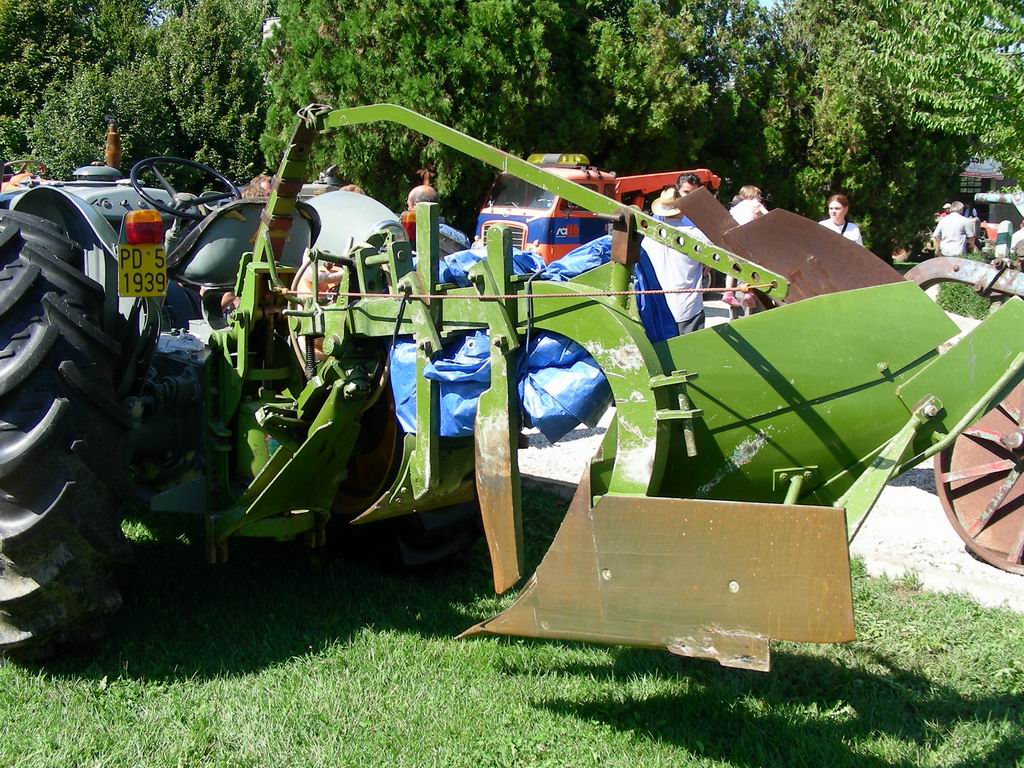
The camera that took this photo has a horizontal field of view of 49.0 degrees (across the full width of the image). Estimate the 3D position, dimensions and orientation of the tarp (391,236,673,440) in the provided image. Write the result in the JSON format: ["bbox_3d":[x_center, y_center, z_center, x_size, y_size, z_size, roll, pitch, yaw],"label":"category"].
[{"bbox_3d":[0.051,-0.126,3.100,0.800,0.520,0.360,6,11,35],"label":"tarp"}]

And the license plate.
[{"bbox_3d":[-1.167,-0.360,3.550,0.165,0.165,0.012,-8,12,-41],"label":"license plate"}]

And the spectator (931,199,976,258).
[{"bbox_3d":[6.402,-1.878,16.407,0.560,1.660,0.360,-1,9,-5],"label":"spectator"}]

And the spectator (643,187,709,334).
[{"bbox_3d":[1.200,-0.606,8.307,0.500,1.660,0.350,2,9,15],"label":"spectator"}]

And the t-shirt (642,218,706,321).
[{"bbox_3d":[1.200,-0.828,8.200,0.490,0.760,0.330,2,9,15],"label":"t-shirt"}]

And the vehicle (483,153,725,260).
[{"bbox_3d":[1.758,-2.849,20.205,4.900,2.400,2.000,-8,12,-42],"label":"vehicle"}]

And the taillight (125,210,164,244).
[{"bbox_3d":[-1.153,-0.491,3.530,0.092,0.105,0.055,-8,12,-41],"label":"taillight"}]

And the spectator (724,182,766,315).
[{"bbox_3d":[1.877,-0.728,9.148,0.450,1.640,0.420,2,9,10],"label":"spectator"}]

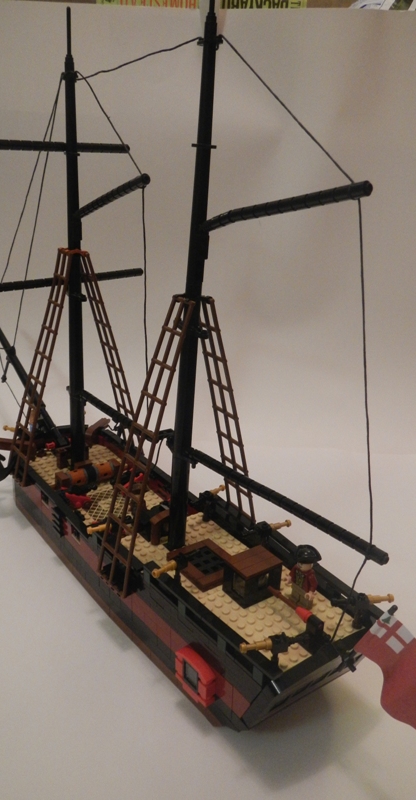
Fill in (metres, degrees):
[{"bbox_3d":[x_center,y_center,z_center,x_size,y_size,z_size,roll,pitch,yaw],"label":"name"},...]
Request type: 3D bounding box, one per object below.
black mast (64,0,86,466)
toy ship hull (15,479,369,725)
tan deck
[{"bbox_3d":[-0.117,-0.117,0.568,0.013,0.395,0.013,-12,26,-34],"label":"black mast"},{"bbox_3d":[-0.052,0.112,0.540,0.104,0.076,0.424,-13,26,-34],"label":"toy ship hull"},{"bbox_3d":[-0.051,0.103,0.536,0.088,0.024,0.388,-13,26,-34],"label":"tan deck"}]

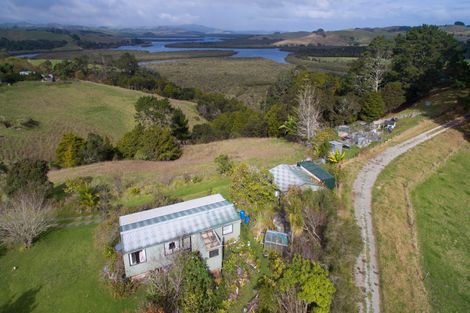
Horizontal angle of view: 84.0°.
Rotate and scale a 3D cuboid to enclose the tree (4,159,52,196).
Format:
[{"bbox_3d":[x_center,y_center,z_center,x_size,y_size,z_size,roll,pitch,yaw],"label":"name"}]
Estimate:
[{"bbox_3d":[-27.100,2.546,34.439,5.000,5.100,4.800,-21,33,-36],"label":"tree"}]

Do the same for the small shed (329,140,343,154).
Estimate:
[{"bbox_3d":[17.750,-1.212,45.962,1.900,2.100,1.500,6,27,13],"label":"small shed"}]

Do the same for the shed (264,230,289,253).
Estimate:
[{"bbox_3d":[4.000,8.627,25.616,2.200,1.950,1.500,5,27,11],"label":"shed"}]

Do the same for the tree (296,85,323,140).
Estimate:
[{"bbox_3d":[15.200,-8.580,53.152,5.000,11.800,5.000,8,27,15],"label":"tree"}]

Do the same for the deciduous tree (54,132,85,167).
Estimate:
[{"bbox_3d":[-32.600,-1.434,51.979,5.200,6.800,5.200,-17,31,-30],"label":"deciduous tree"}]

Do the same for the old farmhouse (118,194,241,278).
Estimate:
[{"bbox_3d":[-5.093,7.615,25.919,10.940,3.500,7.160,-11,28,-21],"label":"old farmhouse"}]

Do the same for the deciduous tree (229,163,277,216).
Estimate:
[{"bbox_3d":[2.100,3.905,30.873,5.600,6.200,5.300,0,26,0],"label":"deciduous tree"}]

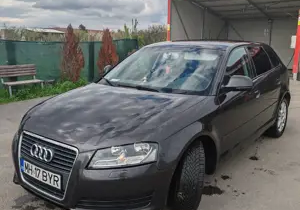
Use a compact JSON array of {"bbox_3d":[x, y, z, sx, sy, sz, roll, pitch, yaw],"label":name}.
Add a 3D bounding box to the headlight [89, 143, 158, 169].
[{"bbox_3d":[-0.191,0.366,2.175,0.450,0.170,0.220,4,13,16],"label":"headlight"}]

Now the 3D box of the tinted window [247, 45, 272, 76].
[{"bbox_3d":[1.435,-0.569,4.007,0.050,0.390,0.690,-22,-4,39],"label":"tinted window"}]

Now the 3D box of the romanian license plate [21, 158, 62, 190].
[{"bbox_3d":[-0.832,0.518,2.366,0.520,0.112,0.015,10,2,37],"label":"romanian license plate"}]

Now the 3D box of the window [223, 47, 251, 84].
[{"bbox_3d":[0.947,-0.419,3.378,0.050,0.400,0.840,-22,-4,39],"label":"window"}]

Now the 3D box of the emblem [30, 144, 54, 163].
[{"bbox_3d":[-0.813,0.355,2.354,0.275,0.097,0.022,10,-1,37],"label":"emblem"}]

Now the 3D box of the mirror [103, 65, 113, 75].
[{"bbox_3d":[-0.526,-0.441,3.997,0.240,0.165,0.135,10,16,37],"label":"mirror"}]

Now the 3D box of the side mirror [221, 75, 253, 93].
[{"bbox_3d":[0.838,-0.204,2.969,0.240,0.165,0.135,10,16,37],"label":"side mirror"}]

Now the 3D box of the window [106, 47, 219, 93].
[{"bbox_3d":[0.138,-0.421,3.436,1.420,0.140,0.840,10,47,37],"label":"window"}]

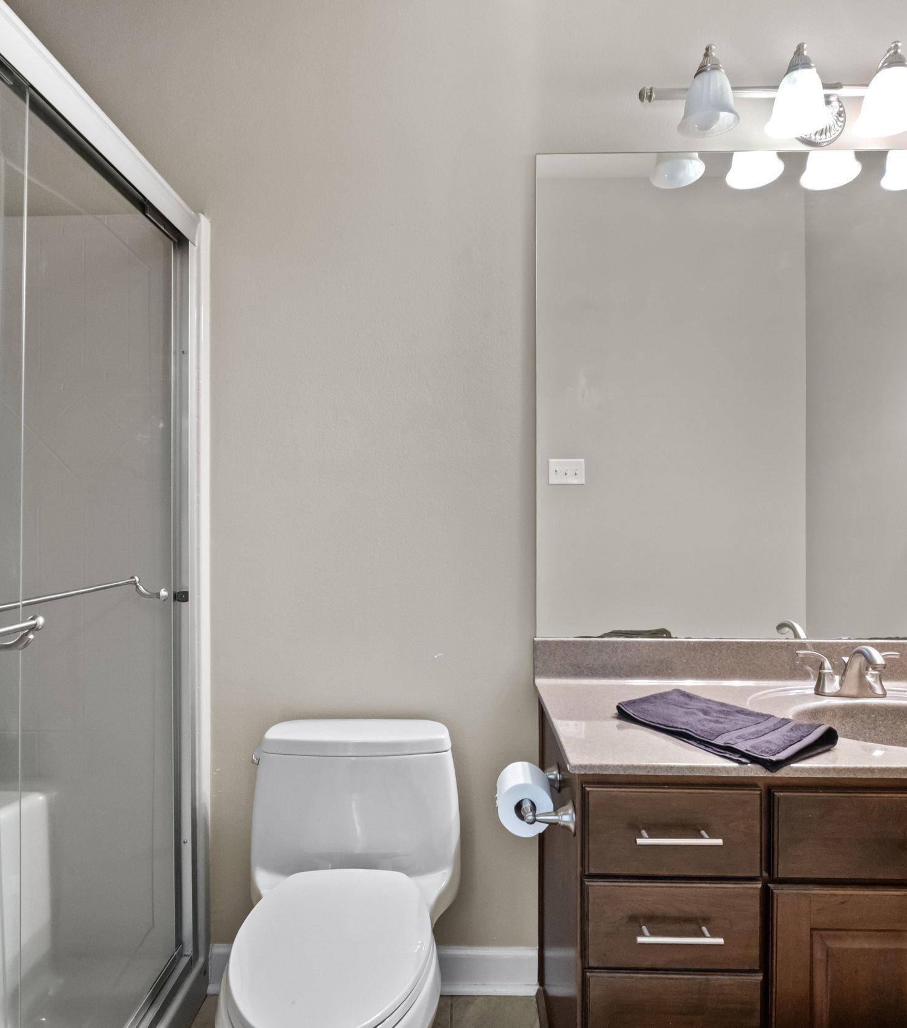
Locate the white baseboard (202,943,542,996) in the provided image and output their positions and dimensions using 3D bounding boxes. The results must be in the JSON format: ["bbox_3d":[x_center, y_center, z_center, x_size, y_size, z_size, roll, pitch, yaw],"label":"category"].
[{"bbox_3d":[-0.206,1.141,1.614,0.829,0.122,0.018,0,0,1],"label":"white baseboard"}]

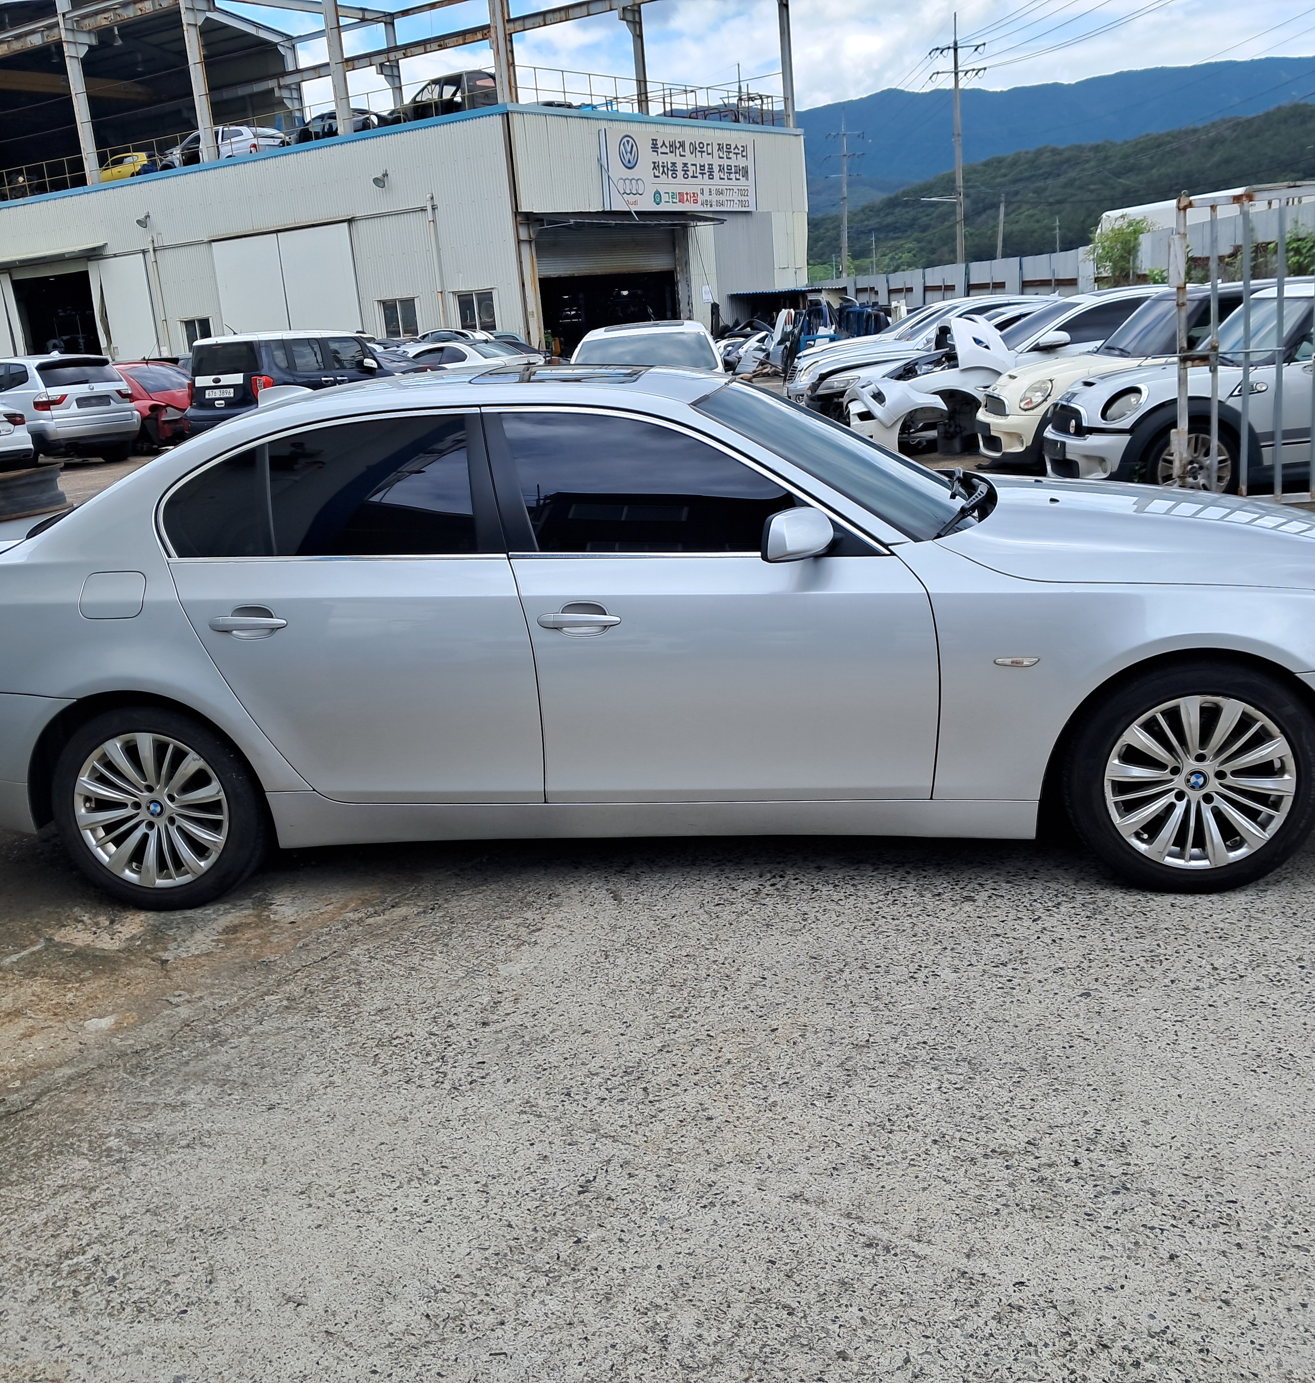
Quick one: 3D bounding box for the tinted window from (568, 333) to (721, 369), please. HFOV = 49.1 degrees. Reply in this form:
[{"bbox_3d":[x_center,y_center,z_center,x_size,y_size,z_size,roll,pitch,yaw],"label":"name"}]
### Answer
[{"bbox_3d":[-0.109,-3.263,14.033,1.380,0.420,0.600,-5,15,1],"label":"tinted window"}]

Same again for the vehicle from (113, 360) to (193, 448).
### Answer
[{"bbox_3d":[-9.350,-4.897,24.773,4.300,1.420,1.780,6,18,34],"label":"vehicle"}]

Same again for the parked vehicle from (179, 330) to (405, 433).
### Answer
[{"bbox_3d":[-5.610,-4.910,22.990,1.600,1.700,3.600,4,17,29],"label":"parked vehicle"}]

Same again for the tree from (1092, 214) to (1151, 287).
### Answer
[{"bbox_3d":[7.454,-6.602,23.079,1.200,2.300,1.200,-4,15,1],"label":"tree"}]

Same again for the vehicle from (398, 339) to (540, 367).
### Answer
[{"bbox_3d":[-4.807,-6.572,30.019,4.600,1.390,1.790,6,18,34],"label":"vehicle"}]

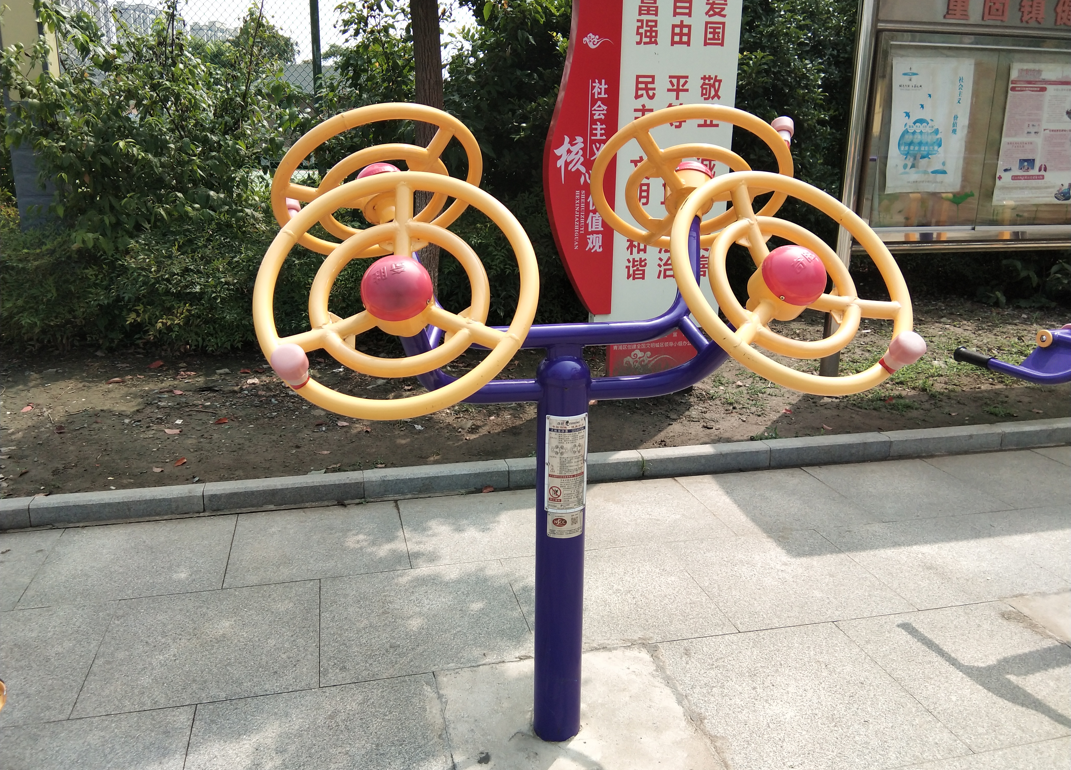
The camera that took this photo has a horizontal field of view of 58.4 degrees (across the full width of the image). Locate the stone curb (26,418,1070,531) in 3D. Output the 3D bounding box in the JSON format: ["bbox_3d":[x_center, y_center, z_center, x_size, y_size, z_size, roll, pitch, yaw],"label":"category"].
[{"bbox_3d":[0.257,0.352,4.094,4.700,0.092,0.118,-3,16,-13],"label":"stone curb"}]

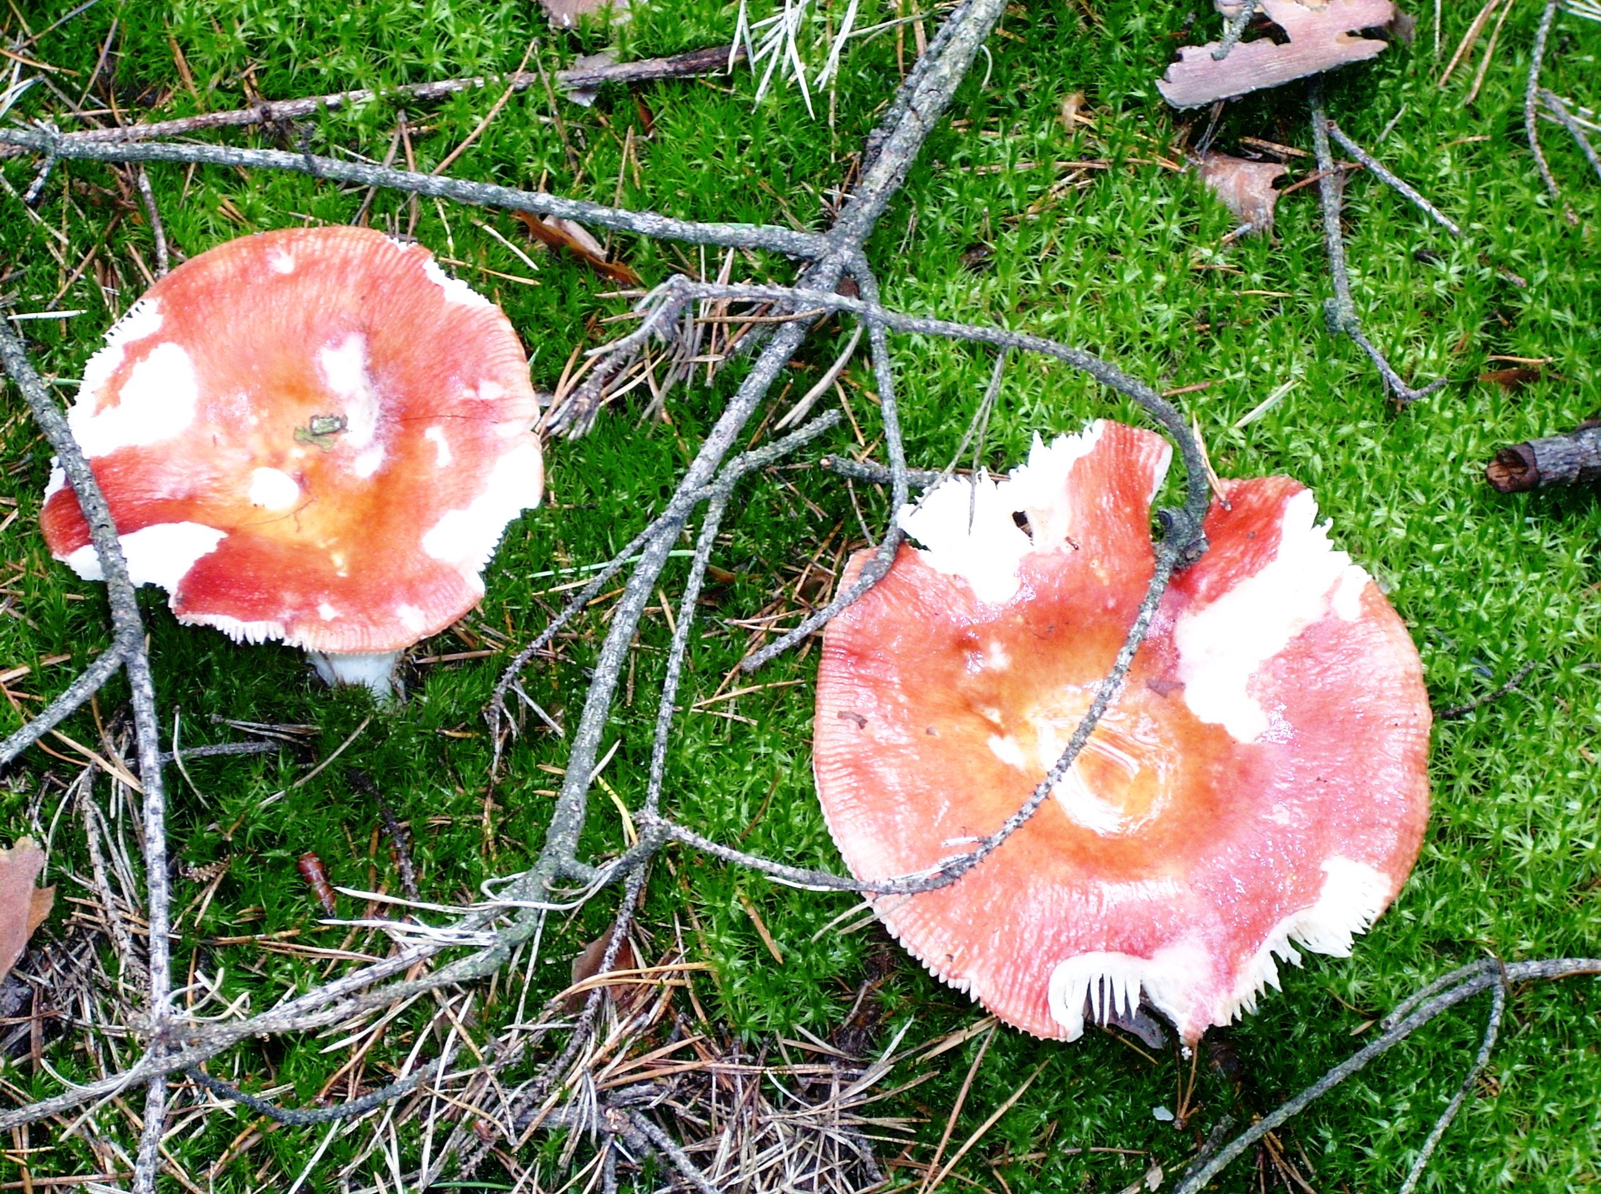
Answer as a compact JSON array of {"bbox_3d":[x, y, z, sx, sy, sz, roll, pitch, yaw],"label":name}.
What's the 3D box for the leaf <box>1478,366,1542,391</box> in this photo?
[{"bbox_3d":[0.150,-0.046,1.098,0.013,0.004,0.007,-11,57,-7],"label":"leaf"}]

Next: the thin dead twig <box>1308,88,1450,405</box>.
[{"bbox_3d":[0.116,-0.075,1.116,0.019,0.010,0.087,-12,57,-8],"label":"thin dead twig"}]

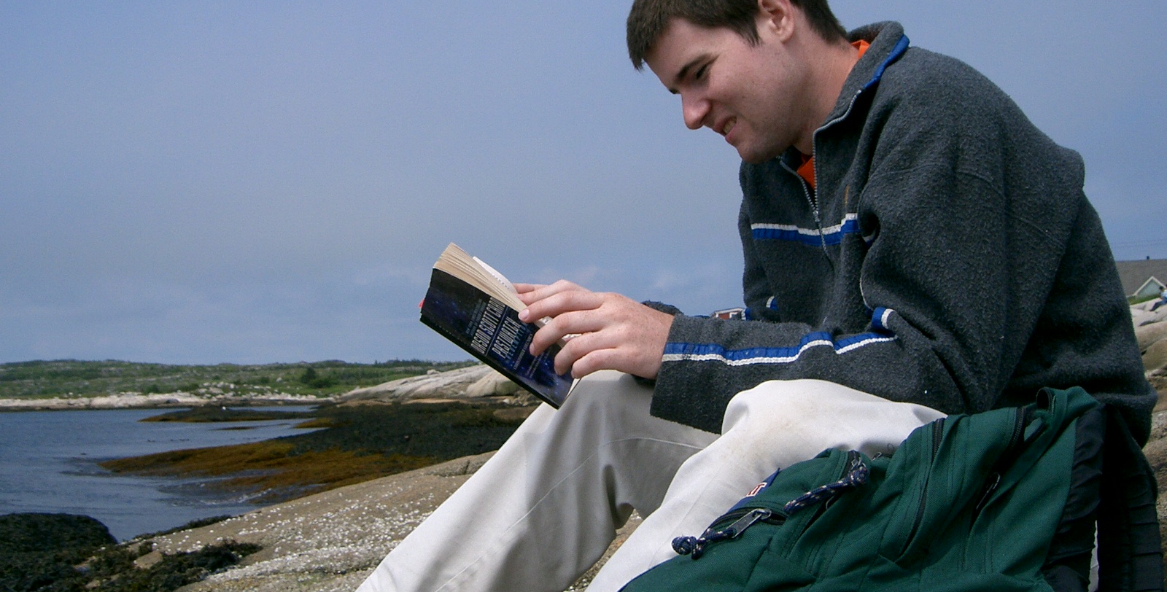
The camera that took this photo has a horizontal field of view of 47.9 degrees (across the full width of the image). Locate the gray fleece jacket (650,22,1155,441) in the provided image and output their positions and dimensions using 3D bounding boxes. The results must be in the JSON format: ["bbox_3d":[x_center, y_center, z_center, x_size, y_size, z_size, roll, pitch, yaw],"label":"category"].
[{"bbox_3d":[0.345,-0.060,1.475,0.600,0.510,0.510,1,-4,-20],"label":"gray fleece jacket"}]

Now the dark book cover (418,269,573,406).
[{"bbox_3d":[-0.087,0.044,1.342,0.173,0.020,0.107,33,-28,5],"label":"dark book cover"}]

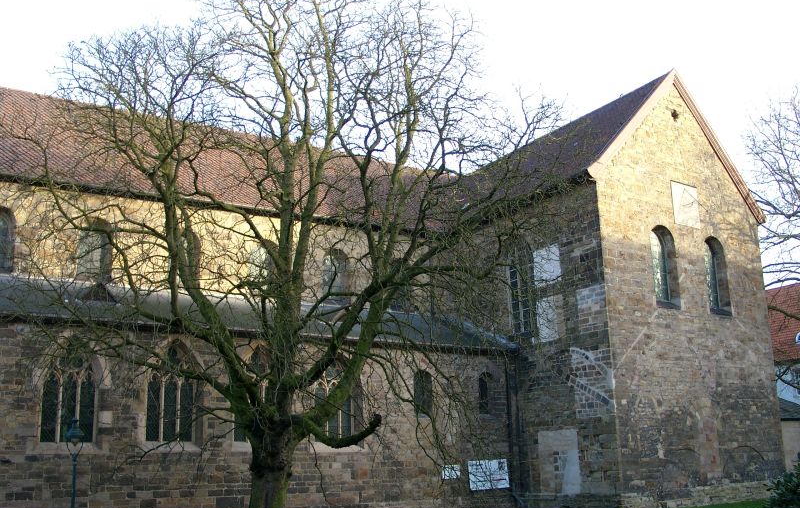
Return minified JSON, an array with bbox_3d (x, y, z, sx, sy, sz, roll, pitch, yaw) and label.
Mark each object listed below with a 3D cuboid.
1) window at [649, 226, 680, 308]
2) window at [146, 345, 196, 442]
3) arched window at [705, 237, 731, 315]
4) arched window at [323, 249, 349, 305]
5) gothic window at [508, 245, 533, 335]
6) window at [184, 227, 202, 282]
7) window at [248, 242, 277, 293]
[{"bbox_3d":[9.177,0.460,27.506,1.396,2.959,0.300,9,-17,-34],"label":"window"},{"bbox_3d":[-6.451,3.907,22.278,1.433,2.846,0.300,7,-16,-28],"label":"window"},{"bbox_3d":[11.730,0.841,29.325,1.396,3.043,0.300,9,-17,-34],"label":"arched window"},{"bbox_3d":[-2.549,0.834,30.793,1.147,2.151,0.300,7,-16,-28],"label":"arched window"},{"bbox_3d":[4.469,1.217,28.478,0.300,3.433,1.228,9,-17,-34],"label":"gothic window"},{"bbox_3d":[-7.690,0.159,27.981,1.114,2.177,0.300,7,-16,-28],"label":"window"},{"bbox_3d":[-5.131,0.507,29.384,1.136,2.114,0.300,7,-16,-28],"label":"window"}]

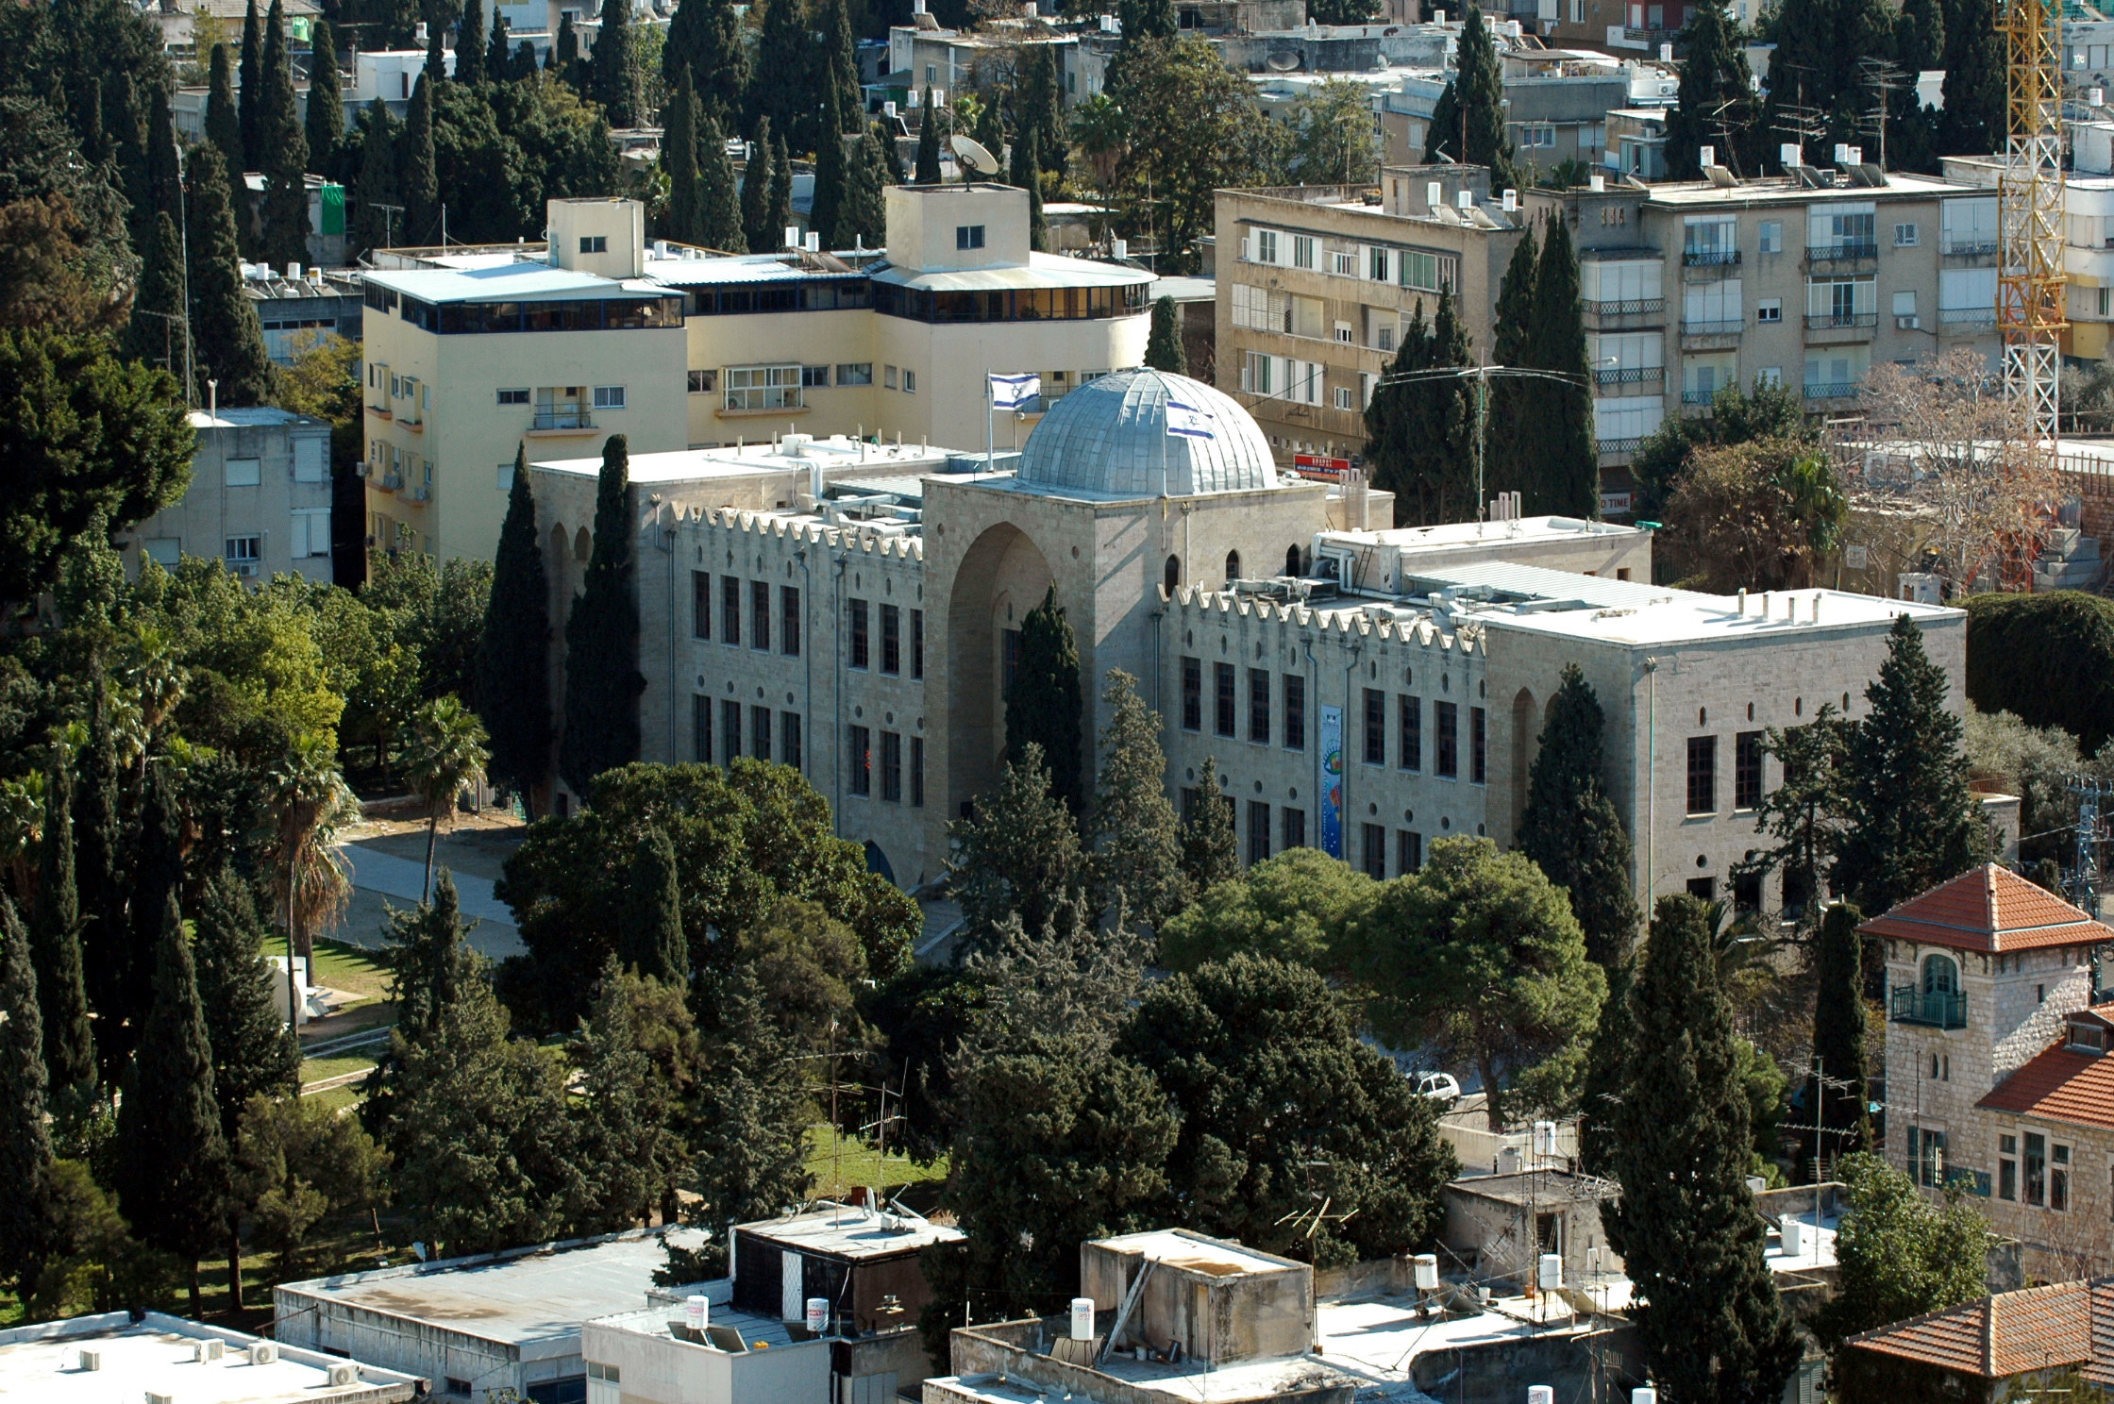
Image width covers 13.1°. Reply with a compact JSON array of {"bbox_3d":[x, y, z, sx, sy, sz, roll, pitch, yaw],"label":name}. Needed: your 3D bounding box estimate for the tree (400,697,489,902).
[{"bbox_3d":[-25.520,4.410,383.160,3.710,9.240,3.710,-1,8,-4],"label":"tree"}]

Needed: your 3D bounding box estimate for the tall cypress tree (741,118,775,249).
[{"bbox_3d":[-14.661,-22.798,452.827,2.000,12.000,2.000,0,8,0],"label":"tall cypress tree"}]

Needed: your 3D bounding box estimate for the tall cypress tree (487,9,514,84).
[{"bbox_3d":[-36.310,-41.370,599.880,1.830,7.530,1.830,-1,8,-3],"label":"tall cypress tree"}]

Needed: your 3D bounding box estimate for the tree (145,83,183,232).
[{"bbox_3d":[-44.202,-23.797,455.930,2.300,13.500,2.300,0,8,0],"label":"tree"}]

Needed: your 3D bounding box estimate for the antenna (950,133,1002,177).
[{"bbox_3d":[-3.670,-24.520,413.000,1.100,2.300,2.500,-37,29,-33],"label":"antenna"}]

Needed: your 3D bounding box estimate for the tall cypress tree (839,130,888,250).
[{"bbox_3d":[-10.550,-24.640,500.710,2.780,12.970,2.780,0,8,-1],"label":"tall cypress tree"}]

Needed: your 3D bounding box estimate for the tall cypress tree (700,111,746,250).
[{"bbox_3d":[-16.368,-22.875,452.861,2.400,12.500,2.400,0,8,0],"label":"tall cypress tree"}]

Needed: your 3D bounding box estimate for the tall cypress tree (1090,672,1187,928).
[{"bbox_3d":[3.050,4.180,347.250,3.740,10.900,3.740,0,8,0],"label":"tall cypress tree"}]

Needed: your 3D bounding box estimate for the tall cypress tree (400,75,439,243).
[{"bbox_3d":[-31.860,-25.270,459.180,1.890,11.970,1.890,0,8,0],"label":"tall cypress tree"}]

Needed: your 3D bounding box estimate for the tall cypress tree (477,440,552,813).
[{"bbox_3d":[-23.162,-3.039,393.089,3.200,15.800,3.200,0,8,0],"label":"tall cypress tree"}]

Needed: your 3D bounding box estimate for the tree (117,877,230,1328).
[{"bbox_3d":[-28.150,12.850,293.110,3.580,13.940,3.580,0,8,0],"label":"tree"}]

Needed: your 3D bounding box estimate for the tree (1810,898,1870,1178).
[{"bbox_3d":[27.570,12.120,323.810,2.150,10.260,2.150,0,8,5],"label":"tree"}]

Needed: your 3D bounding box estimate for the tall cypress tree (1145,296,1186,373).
[{"bbox_3d":[4.830,-13.870,411.400,2.070,8.680,2.070,0,8,0],"label":"tall cypress tree"}]

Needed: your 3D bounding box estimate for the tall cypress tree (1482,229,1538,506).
[{"bbox_3d":[20.158,-13.752,404.985,3.000,14.300,3.000,0,8,0],"label":"tall cypress tree"}]

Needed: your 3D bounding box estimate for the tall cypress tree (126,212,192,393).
[{"bbox_3d":[-46.330,-17.880,473.990,3.400,14.690,3.400,-1,8,-6],"label":"tall cypress tree"}]

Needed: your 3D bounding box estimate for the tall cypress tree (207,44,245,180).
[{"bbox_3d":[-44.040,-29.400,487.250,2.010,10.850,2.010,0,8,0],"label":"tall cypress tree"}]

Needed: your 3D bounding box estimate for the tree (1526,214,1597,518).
[{"bbox_3d":[22.750,-14.110,414.630,3.120,15.770,3.120,0,8,3],"label":"tree"}]

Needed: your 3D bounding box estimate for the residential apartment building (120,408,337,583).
[{"bbox_3d":[-36.990,-5.870,396.300,10.200,12.500,8.500,-3,8,-18],"label":"residential apartment building"}]

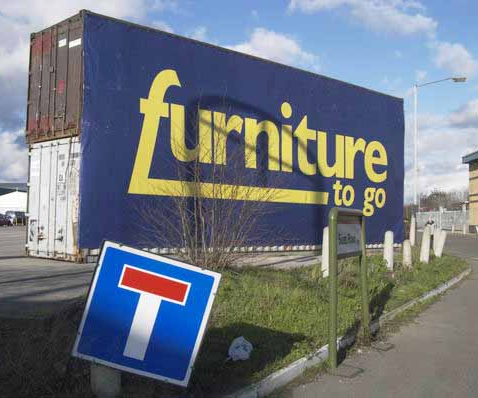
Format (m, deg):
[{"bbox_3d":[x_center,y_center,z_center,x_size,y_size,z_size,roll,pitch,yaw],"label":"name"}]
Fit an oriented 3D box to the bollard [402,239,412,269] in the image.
[{"bbox_3d":[3.573,1.179,12.700,0.170,0.632,0.170,0,-2,0],"label":"bollard"}]

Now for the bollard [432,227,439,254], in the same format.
[{"bbox_3d":[5.619,1.254,17.000,0.180,0.812,0.180,0,-2,0],"label":"bollard"}]

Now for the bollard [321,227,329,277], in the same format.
[{"bbox_3d":[1.557,0.938,10.600,0.180,0.903,0.180,0,-2,0],"label":"bollard"}]

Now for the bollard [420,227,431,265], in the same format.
[{"bbox_3d":[4.445,1.088,14.200,0.185,0.932,0.185,5,-2,0],"label":"bollard"}]

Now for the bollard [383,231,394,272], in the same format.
[{"bbox_3d":[2.926,1.042,11.700,0.175,0.826,0.175,0,-2,0],"label":"bollard"}]

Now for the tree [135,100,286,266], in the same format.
[{"bbox_3d":[-0.580,-0.295,11.400,2.750,3.350,2.400,0,-2,0],"label":"tree"}]

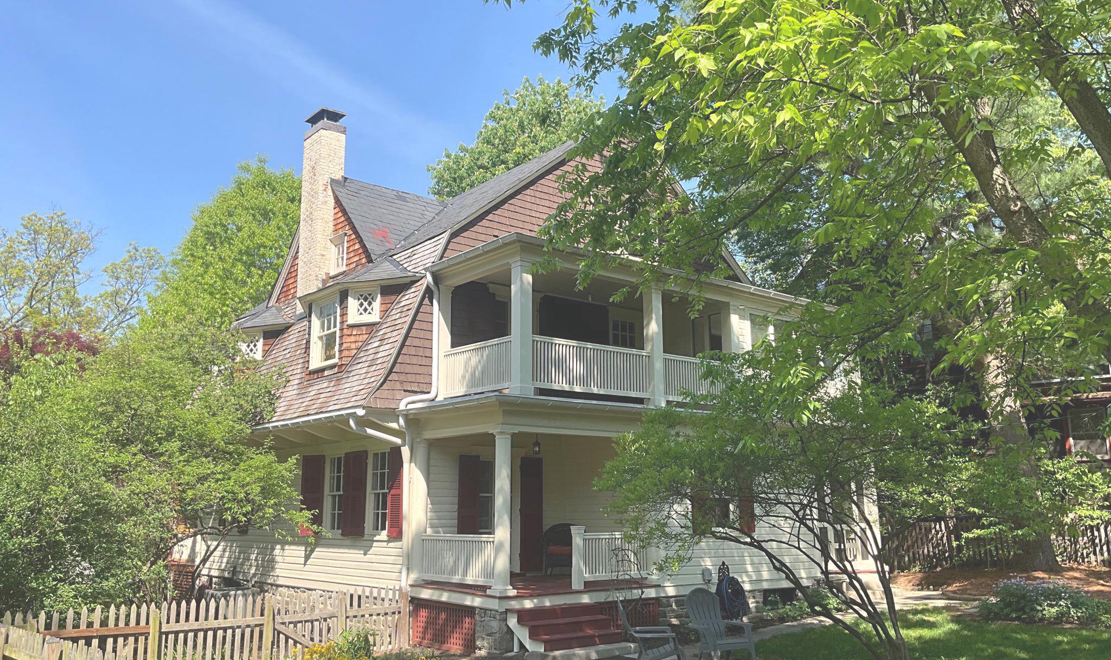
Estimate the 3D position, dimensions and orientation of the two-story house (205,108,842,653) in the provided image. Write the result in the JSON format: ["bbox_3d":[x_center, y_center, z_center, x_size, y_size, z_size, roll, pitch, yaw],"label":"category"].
[{"bbox_3d":[-0.840,0.740,21.240,11.230,10.500,12.970,9,-14,-39],"label":"two-story house"}]

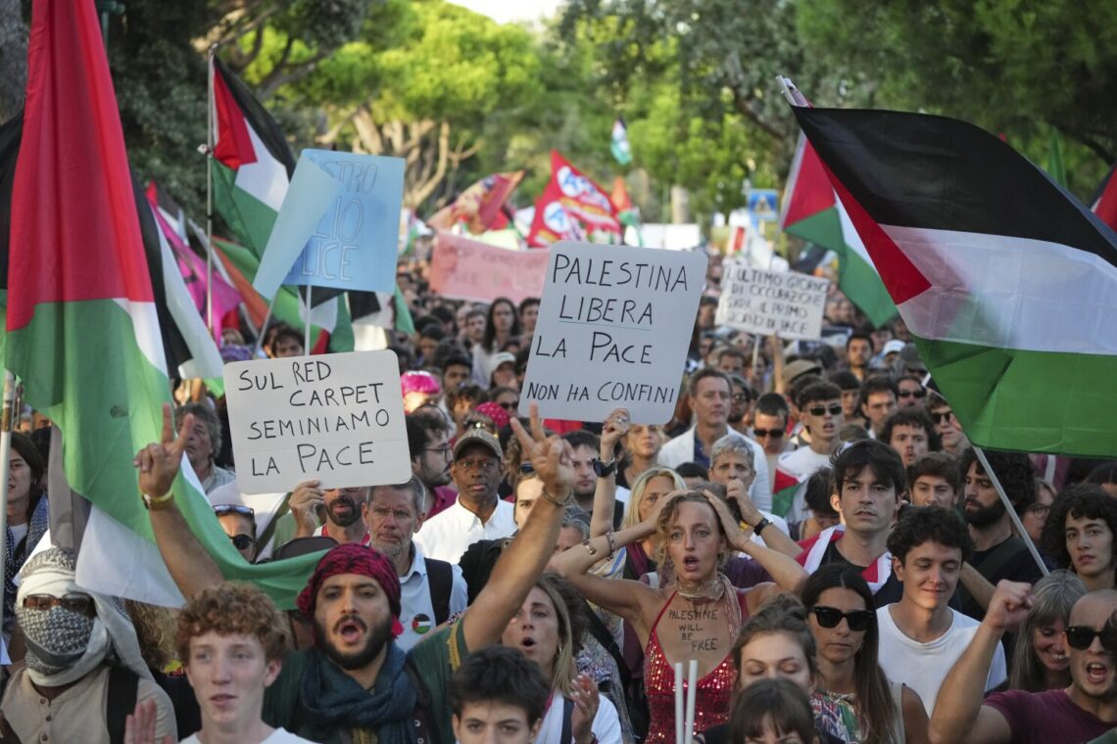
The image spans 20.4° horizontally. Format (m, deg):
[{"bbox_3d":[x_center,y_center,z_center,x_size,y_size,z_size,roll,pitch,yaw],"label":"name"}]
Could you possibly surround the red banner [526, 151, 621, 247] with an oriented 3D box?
[{"bbox_3d":[0.201,-2.285,41.000,1.220,1.220,0.350,0,2,0],"label":"red banner"}]

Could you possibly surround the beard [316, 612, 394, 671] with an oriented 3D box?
[{"bbox_3d":[-0.372,0.492,5.680,0.142,0.107,0.110,0,1,4],"label":"beard"}]

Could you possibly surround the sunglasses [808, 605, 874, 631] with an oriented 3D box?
[{"bbox_3d":[0.639,0.558,7.030,0.142,0.048,0.135,4,2,-11],"label":"sunglasses"}]

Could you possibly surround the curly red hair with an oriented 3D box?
[{"bbox_3d":[-0.564,0.433,5.370,0.192,0.150,0.210,0,2,6],"label":"curly red hair"}]

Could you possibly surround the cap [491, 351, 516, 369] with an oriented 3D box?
[{"bbox_3d":[-0.384,-0.085,21.500,0.175,0.125,0.240,6,2,-15],"label":"cap"}]

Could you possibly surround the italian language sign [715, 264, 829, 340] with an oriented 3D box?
[{"bbox_3d":[1.350,-0.436,19.500,0.670,0.410,0.020,10,2,0],"label":"italian language sign"}]

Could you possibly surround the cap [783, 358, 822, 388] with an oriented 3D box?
[{"bbox_3d":[1.418,0.003,18.000,0.245,0.135,0.175,-9,3,41],"label":"cap"}]

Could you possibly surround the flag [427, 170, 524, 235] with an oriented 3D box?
[{"bbox_3d":[-1.067,-2.179,40.000,1.200,0.800,0.350,0,2,0],"label":"flag"}]

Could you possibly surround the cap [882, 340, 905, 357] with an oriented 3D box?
[{"bbox_3d":[2.434,-0.171,22.500,0.175,0.130,0.240,0,2,-8],"label":"cap"}]

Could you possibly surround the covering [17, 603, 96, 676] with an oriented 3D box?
[{"bbox_3d":[-0.958,0.511,5.920,0.148,0.137,0.130,0,2,1],"label":"covering"}]

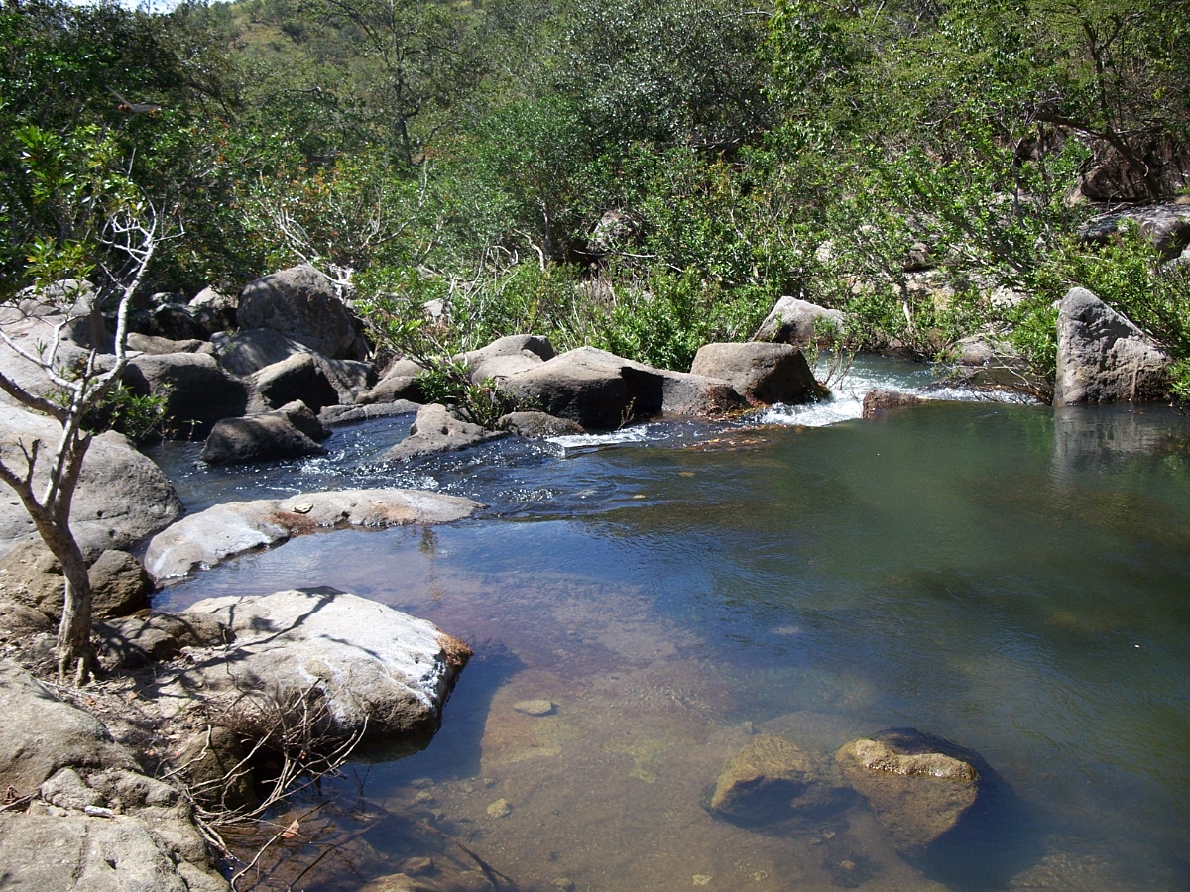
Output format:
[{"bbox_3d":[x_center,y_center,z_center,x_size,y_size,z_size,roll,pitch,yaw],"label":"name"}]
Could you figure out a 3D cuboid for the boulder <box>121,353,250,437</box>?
[{"bbox_3d":[-4.250,-0.615,13.440,1.350,0.880,1.150,-4,12,-18],"label":"boulder"}]

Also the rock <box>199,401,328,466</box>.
[{"bbox_3d":[-3.100,-0.174,12.202,1.200,0.520,1.000,-3,12,-15],"label":"rock"}]

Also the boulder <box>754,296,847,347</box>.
[{"bbox_3d":[3.300,-1.972,20.715,1.600,0.950,1.250,2,11,10],"label":"boulder"}]

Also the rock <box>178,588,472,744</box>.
[{"bbox_3d":[-1.300,1.011,6.219,1.340,0.500,1.050,-3,12,-14],"label":"rock"}]

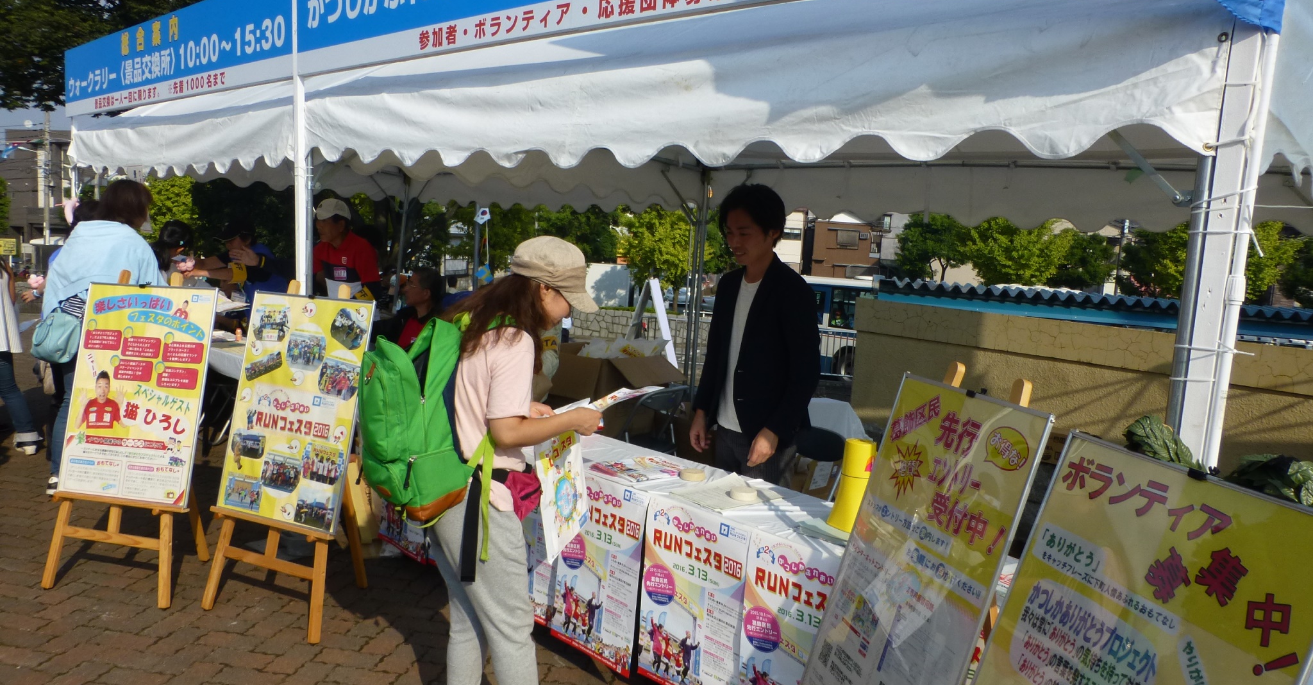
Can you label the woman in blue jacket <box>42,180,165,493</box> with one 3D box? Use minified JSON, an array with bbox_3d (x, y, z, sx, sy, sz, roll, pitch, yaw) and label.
[{"bbox_3d":[-3.027,-0.039,4.972,0.560,1.660,0.480,4,7,9],"label":"woman in blue jacket"}]

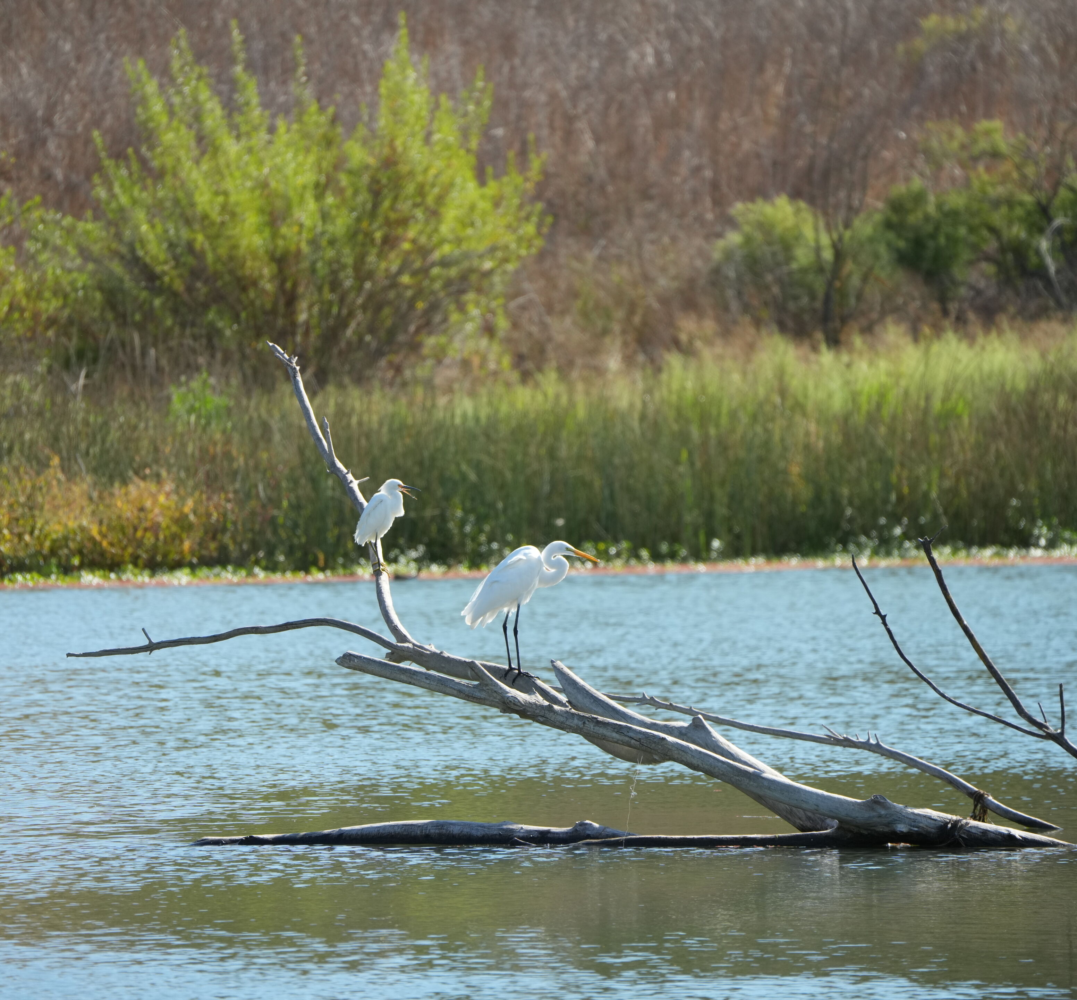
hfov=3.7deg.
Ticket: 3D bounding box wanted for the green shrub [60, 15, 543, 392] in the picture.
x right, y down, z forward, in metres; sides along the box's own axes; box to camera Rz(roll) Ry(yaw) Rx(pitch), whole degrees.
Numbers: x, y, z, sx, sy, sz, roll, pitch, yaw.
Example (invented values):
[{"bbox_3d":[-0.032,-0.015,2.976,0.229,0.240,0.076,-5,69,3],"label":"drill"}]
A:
[{"bbox_3d":[-1.616,-1.987,111.000,3.300,2.450,2.800,0,1,0],"label":"green shrub"}]

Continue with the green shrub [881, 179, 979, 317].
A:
[{"bbox_3d":[2.799,-1.800,119.000,0.720,0.970,0.700,0,1,0],"label":"green shrub"}]

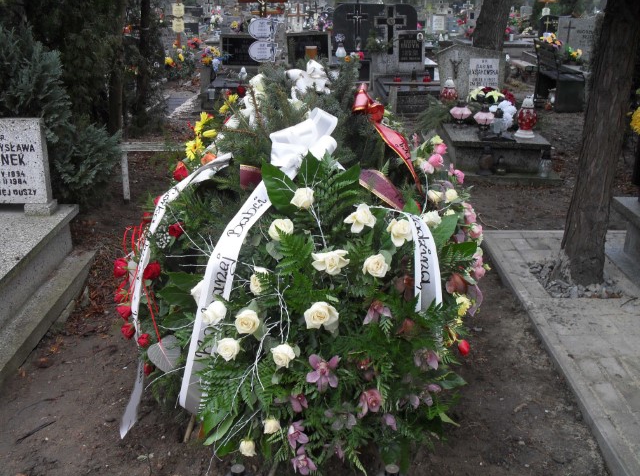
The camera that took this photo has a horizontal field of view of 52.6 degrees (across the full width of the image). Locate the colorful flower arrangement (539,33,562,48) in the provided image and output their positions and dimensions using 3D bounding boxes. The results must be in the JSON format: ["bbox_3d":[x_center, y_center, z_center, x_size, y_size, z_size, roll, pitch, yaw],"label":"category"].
[{"bbox_3d":[3.261,-2.781,9.134,0.330,0.240,0.280,0,22,0],"label":"colorful flower arrangement"}]

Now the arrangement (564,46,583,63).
[{"bbox_3d":[3.996,-2.892,10.200,0.270,0.240,0.240,0,22,0],"label":"arrangement"}]

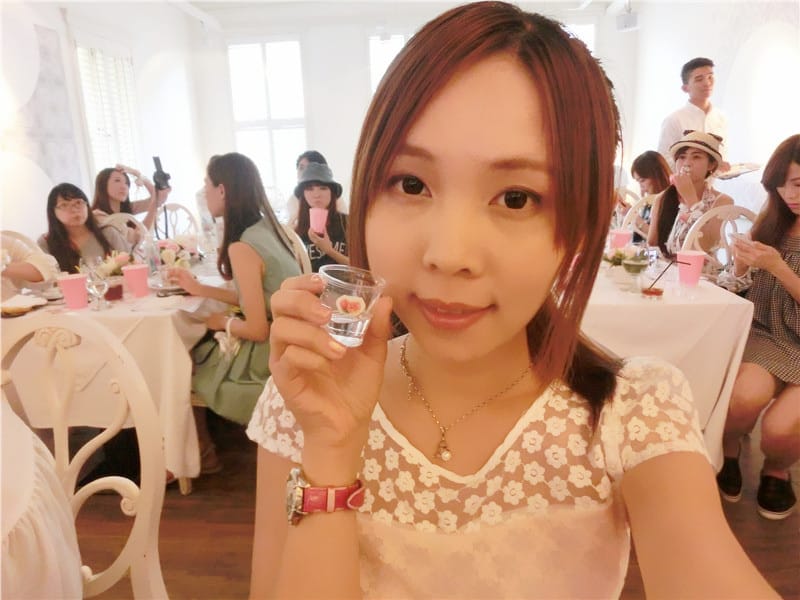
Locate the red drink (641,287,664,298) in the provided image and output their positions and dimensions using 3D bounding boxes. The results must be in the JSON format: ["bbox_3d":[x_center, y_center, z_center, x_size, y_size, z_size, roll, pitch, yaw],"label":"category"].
[{"bbox_3d":[0.770,-0.022,1.689,0.062,0.024,0.062,-2,12,0],"label":"red drink"}]

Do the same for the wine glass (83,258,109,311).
[{"bbox_3d":[-0.951,-0.052,1.740,0.076,0.158,0.076,-2,12,0],"label":"wine glass"}]

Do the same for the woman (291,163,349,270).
[{"bbox_3d":[-0.365,-0.060,2.738,0.460,1.180,0.700,-4,15,-12],"label":"woman"}]

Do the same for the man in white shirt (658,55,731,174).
[{"bbox_3d":[1.735,-0.549,3.372,0.500,1.740,0.380,-1,14,2],"label":"man in white shirt"}]

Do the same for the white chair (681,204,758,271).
[{"bbox_3d":[1.350,0.152,2.206,0.460,0.970,0.520,2,15,11],"label":"white chair"}]

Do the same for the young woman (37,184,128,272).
[{"bbox_3d":[-1.389,0.075,2.407,0.460,1.130,0.700,-6,15,-18],"label":"young woman"}]

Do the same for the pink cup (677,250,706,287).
[{"bbox_3d":[0.912,-0.095,1.735,0.091,0.108,0.091,-2,12,0],"label":"pink cup"}]

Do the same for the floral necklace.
[{"bbox_3d":[0.056,0.066,0.468,0.125,0.115,0.115,2,15,10],"label":"floral necklace"}]

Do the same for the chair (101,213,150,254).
[{"bbox_3d":[-1.536,0.077,2.809,0.460,0.970,0.530,2,13,18],"label":"chair"}]

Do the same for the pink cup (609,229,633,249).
[{"bbox_3d":[0.966,-0.249,2.425,0.091,0.108,0.091,-2,12,0],"label":"pink cup"}]

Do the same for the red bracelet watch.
[{"bbox_3d":[-0.054,0.142,0.400,0.057,0.042,0.055,1,-6,-12],"label":"red bracelet watch"}]

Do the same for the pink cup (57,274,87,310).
[{"bbox_3d":[-1.069,-0.032,1.815,0.086,0.106,0.086,-1,14,0],"label":"pink cup"}]

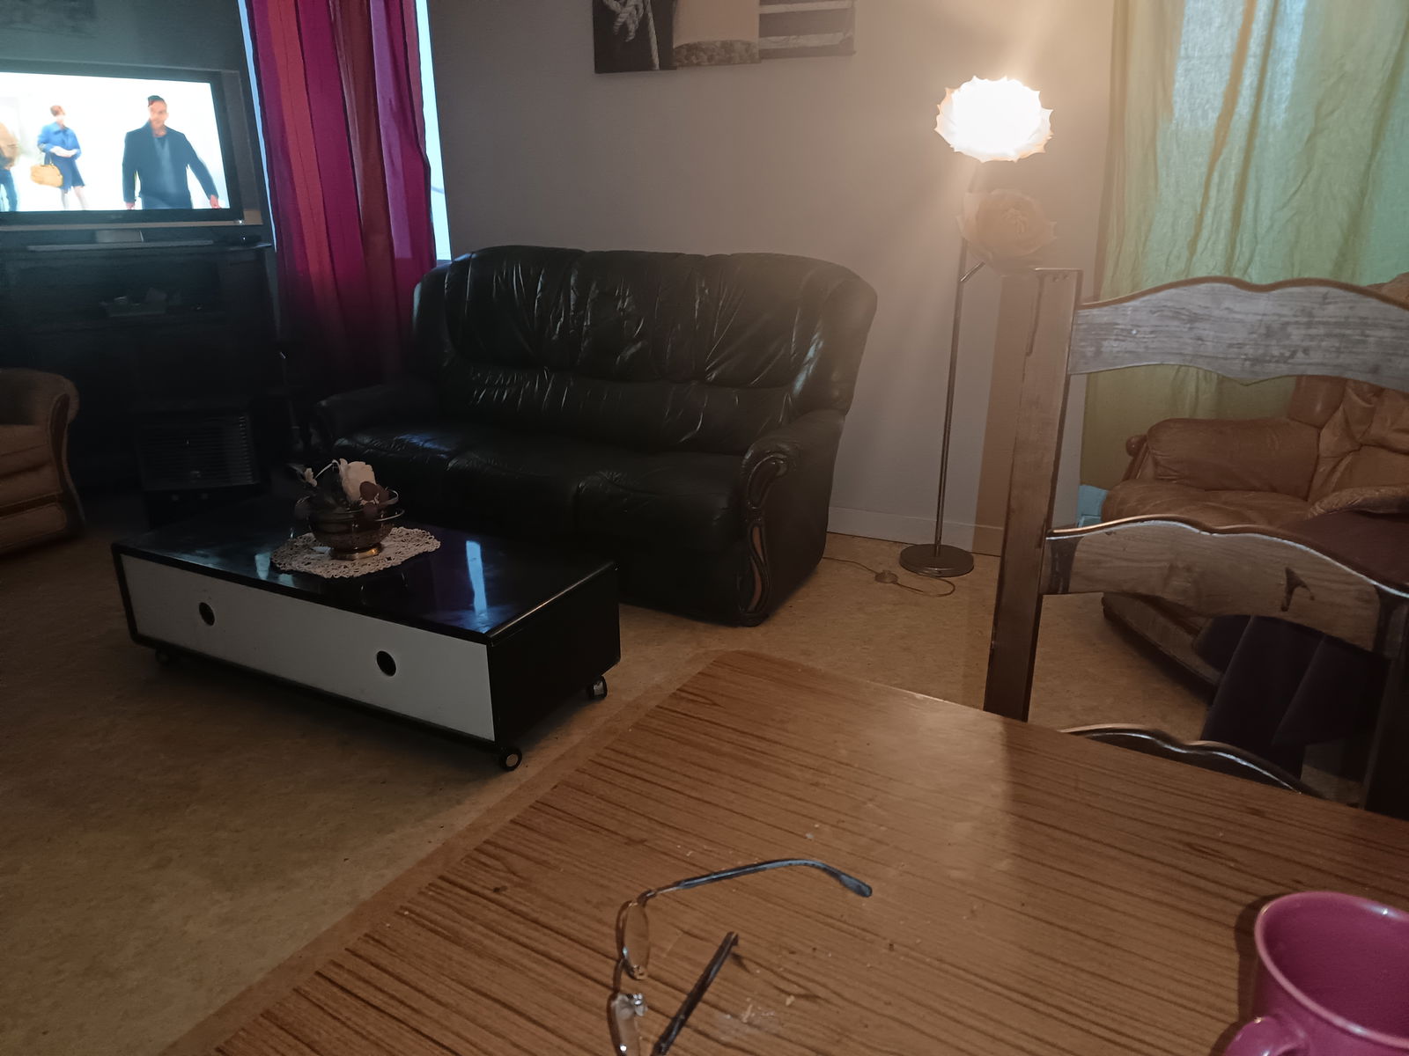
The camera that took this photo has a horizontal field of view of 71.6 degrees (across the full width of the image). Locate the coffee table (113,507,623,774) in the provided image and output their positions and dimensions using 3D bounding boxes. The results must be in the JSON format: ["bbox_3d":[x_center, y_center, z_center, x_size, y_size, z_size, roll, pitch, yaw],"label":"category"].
[{"bbox_3d":[-0.848,0.230,2.452,1.191,0.348,0.477,9,20,26],"label":"coffee table"}]

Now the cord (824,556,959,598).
[{"bbox_3d":[0.590,0.141,3.203,0.492,0.029,0.155,12,22,33],"label":"cord"}]

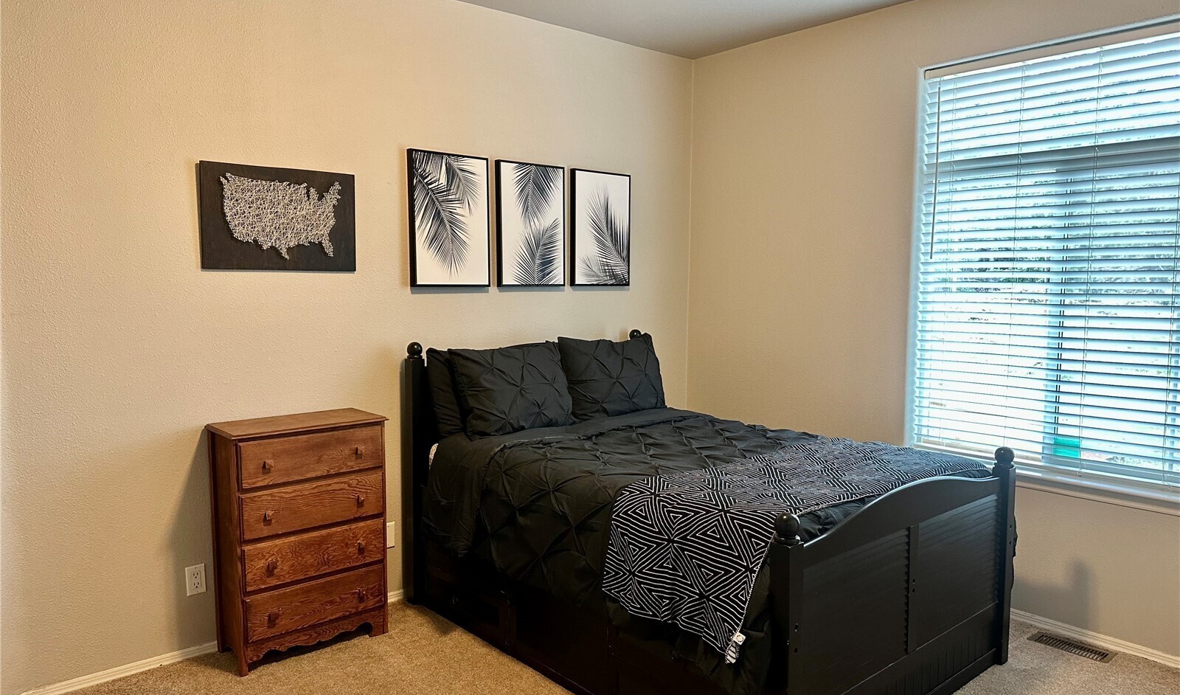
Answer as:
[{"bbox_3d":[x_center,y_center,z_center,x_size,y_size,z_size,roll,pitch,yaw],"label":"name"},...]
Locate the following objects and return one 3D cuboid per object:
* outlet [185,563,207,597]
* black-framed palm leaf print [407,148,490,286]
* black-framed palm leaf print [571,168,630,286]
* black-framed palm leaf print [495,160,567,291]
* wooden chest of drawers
[{"bbox_3d":[-1.534,0.908,3.189,0.070,0.115,0.008,-4,7,-41],"label":"outlet"},{"bbox_3d":[-0.647,-0.589,3.808,0.409,0.606,0.030,-4,7,-41],"label":"black-framed palm leaf print"},{"bbox_3d":[0.062,-0.635,4.418,0.405,0.604,0.030,-4,7,-41],"label":"black-framed palm leaf print"},{"bbox_3d":[-0.292,-0.612,4.114,0.405,0.605,0.030,-4,7,-41],"label":"black-framed palm leaf print"},{"bbox_3d":[-1.147,0.752,3.287,0.614,0.908,0.326,-4,7,-41],"label":"wooden chest of drawers"}]

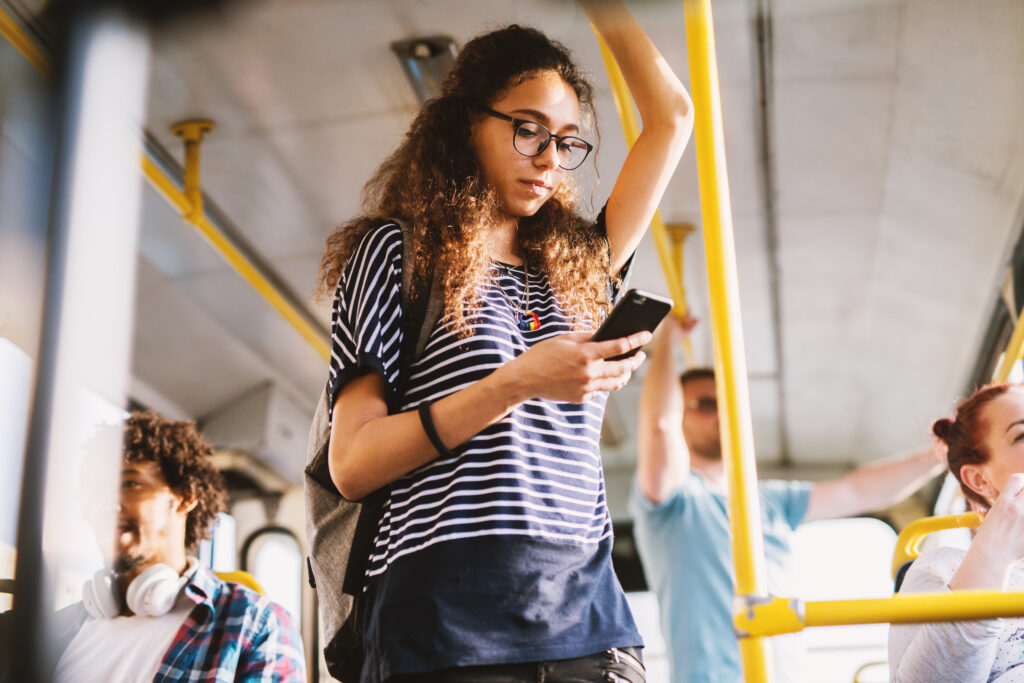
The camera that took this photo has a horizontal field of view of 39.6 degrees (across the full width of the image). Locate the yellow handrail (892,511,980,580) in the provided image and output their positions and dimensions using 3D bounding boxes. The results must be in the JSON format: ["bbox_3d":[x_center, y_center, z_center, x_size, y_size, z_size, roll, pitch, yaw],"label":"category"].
[{"bbox_3d":[0.819,0.331,2.324,0.380,0.110,0.065,-6,-24,11],"label":"yellow handrail"}]

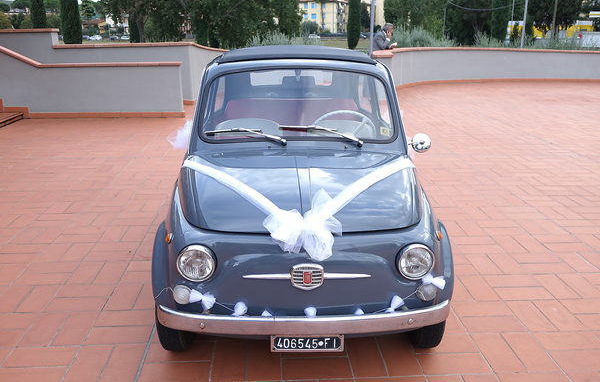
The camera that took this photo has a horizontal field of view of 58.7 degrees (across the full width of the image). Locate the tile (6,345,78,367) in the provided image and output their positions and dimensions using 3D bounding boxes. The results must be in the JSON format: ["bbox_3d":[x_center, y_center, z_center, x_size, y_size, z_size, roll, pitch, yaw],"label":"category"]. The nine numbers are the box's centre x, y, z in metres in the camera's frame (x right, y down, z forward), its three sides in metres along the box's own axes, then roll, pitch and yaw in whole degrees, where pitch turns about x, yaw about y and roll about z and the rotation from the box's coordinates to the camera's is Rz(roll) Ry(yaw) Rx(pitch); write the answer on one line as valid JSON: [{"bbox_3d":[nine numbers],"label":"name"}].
[{"bbox_3d":[-1.171,0.759,2.427,0.302,0.020,0.147,-1,18,-3],"label":"tile"}]

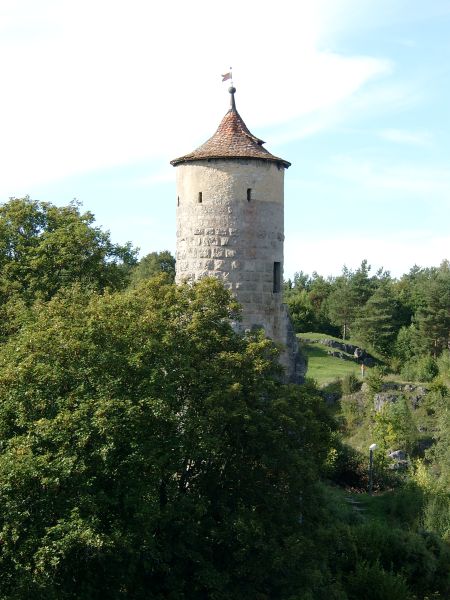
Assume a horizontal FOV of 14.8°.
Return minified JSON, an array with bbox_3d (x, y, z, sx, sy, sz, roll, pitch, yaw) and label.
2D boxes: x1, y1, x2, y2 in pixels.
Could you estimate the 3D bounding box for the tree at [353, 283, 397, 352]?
[{"bbox_3d":[13.369,1.744,155.000,4.100,6.400,4.100,1,0,0],"label":"tree"}]

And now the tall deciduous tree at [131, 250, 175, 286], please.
[{"bbox_3d":[-5.210,-1.010,140.000,6.000,8.500,6.000,1,0,0],"label":"tall deciduous tree"}]

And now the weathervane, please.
[{"bbox_3d":[0.107,-13.281,103.000,0.700,1.180,0.100,1,0,0],"label":"weathervane"}]

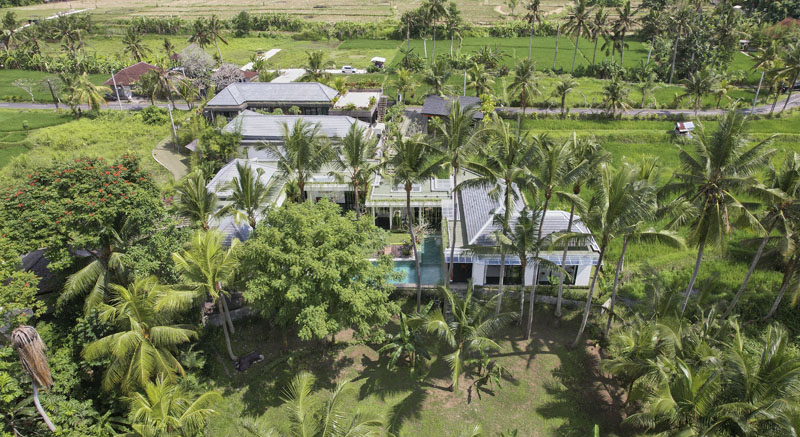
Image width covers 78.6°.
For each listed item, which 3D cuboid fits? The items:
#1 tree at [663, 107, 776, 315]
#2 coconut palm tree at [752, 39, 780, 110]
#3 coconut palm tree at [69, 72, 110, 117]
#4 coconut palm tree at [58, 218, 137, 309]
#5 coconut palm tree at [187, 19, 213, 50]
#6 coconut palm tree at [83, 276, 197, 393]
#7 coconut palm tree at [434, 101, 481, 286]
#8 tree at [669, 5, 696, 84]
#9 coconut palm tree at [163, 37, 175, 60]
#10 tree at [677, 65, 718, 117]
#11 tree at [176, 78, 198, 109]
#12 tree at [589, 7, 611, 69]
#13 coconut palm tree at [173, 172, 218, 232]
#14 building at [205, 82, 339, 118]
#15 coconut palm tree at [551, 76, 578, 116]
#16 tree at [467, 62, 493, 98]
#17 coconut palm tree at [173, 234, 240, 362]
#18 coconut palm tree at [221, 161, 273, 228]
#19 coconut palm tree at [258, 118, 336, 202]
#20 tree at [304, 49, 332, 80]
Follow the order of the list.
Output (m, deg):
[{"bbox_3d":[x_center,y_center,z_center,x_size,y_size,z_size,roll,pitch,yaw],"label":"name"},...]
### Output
[{"bbox_3d":[24.520,0.420,39.270,9.200,18.980,9.200,0,27,0],"label":"tree"},{"bbox_3d":[63.321,-24.631,85.335,5.300,12.100,5.300,-1,29,0],"label":"coconut palm tree"},{"bbox_3d":[-57.950,-23.150,91.230,8.070,8.040,8.070,0,29,0],"label":"coconut palm tree"},{"bbox_3d":[-23.960,4.770,39.940,6.700,9.500,6.700,0,29,0],"label":"coconut palm tree"},{"bbox_3d":[-53.720,-47.290,130.960,7.180,11.740,7.180,0,29,0],"label":"coconut palm tree"},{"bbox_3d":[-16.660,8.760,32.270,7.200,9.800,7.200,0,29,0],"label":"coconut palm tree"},{"bbox_3d":[4.750,-0.220,40.390,4.540,19.090,4.540,0,27,0],"label":"coconut palm tree"},{"bbox_3d":[59.330,-36.726,104.103,5.500,16.200,5.500,-1,29,0],"label":"tree"},{"bbox_3d":[-66.810,-48.030,139.280,4.200,7.500,4.200,0,29,0],"label":"coconut palm tree"},{"bbox_3d":[51.861,-21.959,84.532,6.200,8.500,6.200,-1,29,0],"label":"tree"},{"bbox_3d":[-42.850,-25.160,98.960,4.650,6.250,4.650,0,27,0],"label":"tree"},{"bbox_3d":[52.220,-47.420,127.950,5.930,14.890,5.930,0,29,0],"label":"tree"},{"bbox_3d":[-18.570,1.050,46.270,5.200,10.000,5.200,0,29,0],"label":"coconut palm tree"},{"bbox_3d":[-22.536,-21.239,88.163,22.400,5.800,9.000,0,29,2],"label":"building"},{"bbox_3d":[31.720,-23.500,94.110,5.500,7.500,5.500,0,29,0],"label":"coconut palm tree"},{"bbox_3d":[16.430,-27.530,100.410,5.710,9.120,5.710,0,27,0],"label":"tree"},{"bbox_3d":[-13.407,6.012,36.466,5.400,11.800,5.400,-1,29,0],"label":"coconut palm tree"},{"bbox_3d":[-11.869,2.062,40.929,4.800,14.400,4.800,-1,29,0],"label":"coconut palm tree"},{"bbox_3d":[-7.693,0.497,40.336,6.100,17.600,6.100,-1,29,0],"label":"coconut palm tree"},{"bbox_3d":[-19.480,-36.880,116.850,6.890,7.210,6.890,0,29,0],"label":"tree"}]

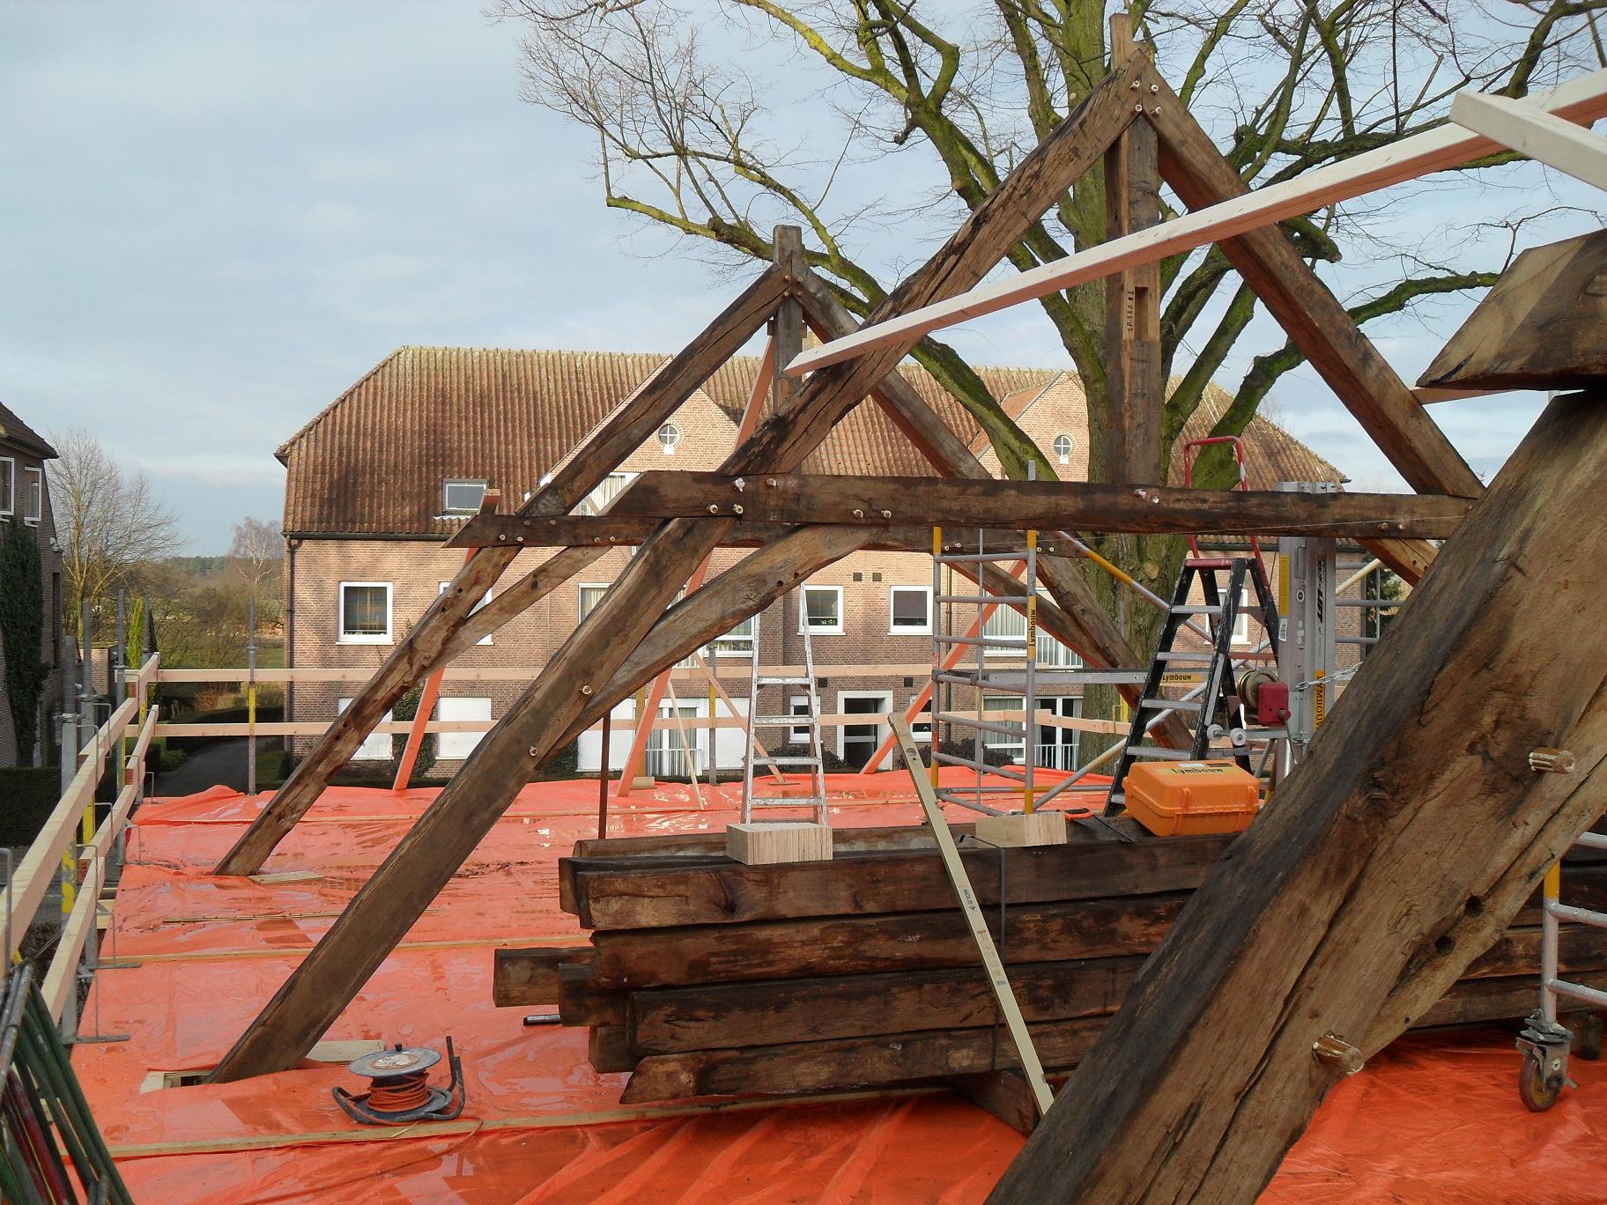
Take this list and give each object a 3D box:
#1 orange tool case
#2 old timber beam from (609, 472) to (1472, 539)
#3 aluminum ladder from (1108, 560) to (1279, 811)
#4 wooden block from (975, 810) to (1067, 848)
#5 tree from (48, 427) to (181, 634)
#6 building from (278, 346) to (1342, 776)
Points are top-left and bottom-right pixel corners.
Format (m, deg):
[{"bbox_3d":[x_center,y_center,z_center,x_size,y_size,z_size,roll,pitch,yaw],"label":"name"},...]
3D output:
[{"bbox_3d":[1.340,0.673,5.590,0.400,0.195,0.260,0,12,-16],"label":"orange tool case"},{"bbox_3d":[1.410,-0.388,6.880,4.620,0.205,0.140,0,0,-20],"label":"old timber beam"},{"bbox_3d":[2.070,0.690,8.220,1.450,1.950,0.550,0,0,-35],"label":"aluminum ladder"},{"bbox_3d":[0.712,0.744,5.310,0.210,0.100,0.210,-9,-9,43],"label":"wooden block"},{"bbox_3d":[-28.600,-1.200,65.000,8.200,11.600,8.200,0,0,-24],"label":"tree"},{"bbox_3d":[0.570,-1.200,47.700,29.500,11.900,10.300,0,0,-13],"label":"building"}]

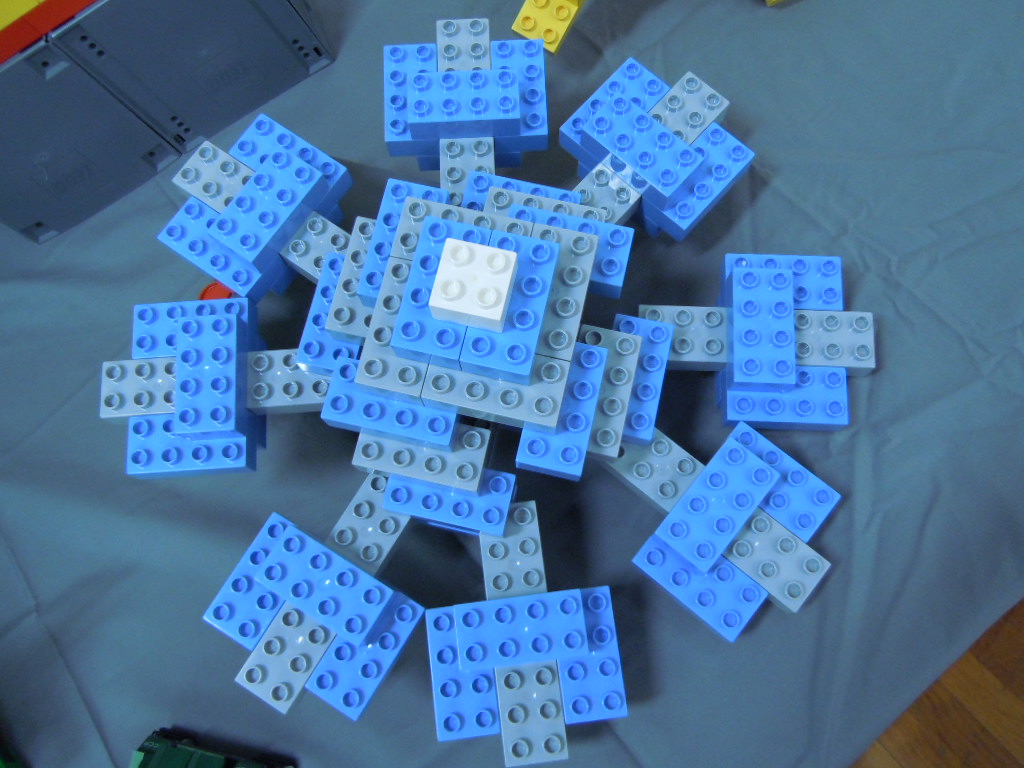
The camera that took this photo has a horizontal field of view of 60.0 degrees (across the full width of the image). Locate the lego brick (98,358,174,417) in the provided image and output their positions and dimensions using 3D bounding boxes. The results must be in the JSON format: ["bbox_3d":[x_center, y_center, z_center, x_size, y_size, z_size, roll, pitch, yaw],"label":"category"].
[{"bbox_3d":[-0.194,0.003,0.498,0.064,0.022,0.032,-4,76,0],"label":"lego brick"}]

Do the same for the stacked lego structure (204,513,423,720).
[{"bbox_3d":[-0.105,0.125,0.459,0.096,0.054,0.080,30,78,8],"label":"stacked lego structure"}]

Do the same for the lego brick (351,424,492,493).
[{"bbox_3d":[-0.044,0.033,0.449,0.064,0.023,0.032,12,76,5],"label":"lego brick"}]

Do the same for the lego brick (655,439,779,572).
[{"bbox_3d":[0.105,0.063,0.457,0.032,0.023,0.064,39,80,10],"label":"lego brick"}]

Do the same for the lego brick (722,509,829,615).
[{"bbox_3d":[0.130,0.087,0.466,0.064,0.024,0.032,38,80,11],"label":"lego brick"}]

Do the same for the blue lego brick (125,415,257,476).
[{"bbox_3d":[-0.176,0.033,0.490,0.064,0.022,0.032,-4,76,0],"label":"blue lego brick"}]

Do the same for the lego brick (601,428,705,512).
[{"bbox_3d":[0.081,0.048,0.481,0.064,0.023,0.032,39,80,10],"label":"lego brick"}]

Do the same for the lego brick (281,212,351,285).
[{"bbox_3d":[-0.111,-0.077,0.516,0.064,0.022,0.032,34,79,9],"label":"lego brick"}]

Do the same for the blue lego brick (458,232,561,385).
[{"bbox_3d":[0.000,-0.035,0.405,0.032,0.023,0.064,12,76,5],"label":"blue lego brick"}]

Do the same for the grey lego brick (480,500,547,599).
[{"bbox_3d":[0.002,0.096,0.468,0.032,0.023,0.064,-7,76,-1],"label":"grey lego brick"}]

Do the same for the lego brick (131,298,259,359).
[{"bbox_3d":[-0.180,-0.029,0.506,0.064,0.022,0.032,-4,76,0],"label":"lego brick"}]

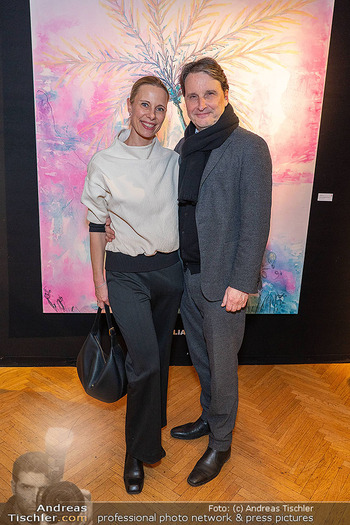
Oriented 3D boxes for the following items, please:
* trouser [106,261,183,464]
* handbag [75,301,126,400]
[{"bbox_3d":[-0.143,0.446,1.755,0.360,0.995,0.370,0,13,-11],"label":"trouser"},{"bbox_3d":[-0.330,0.424,1.696,0.180,0.480,0.310,-10,18,-44],"label":"handbag"}]

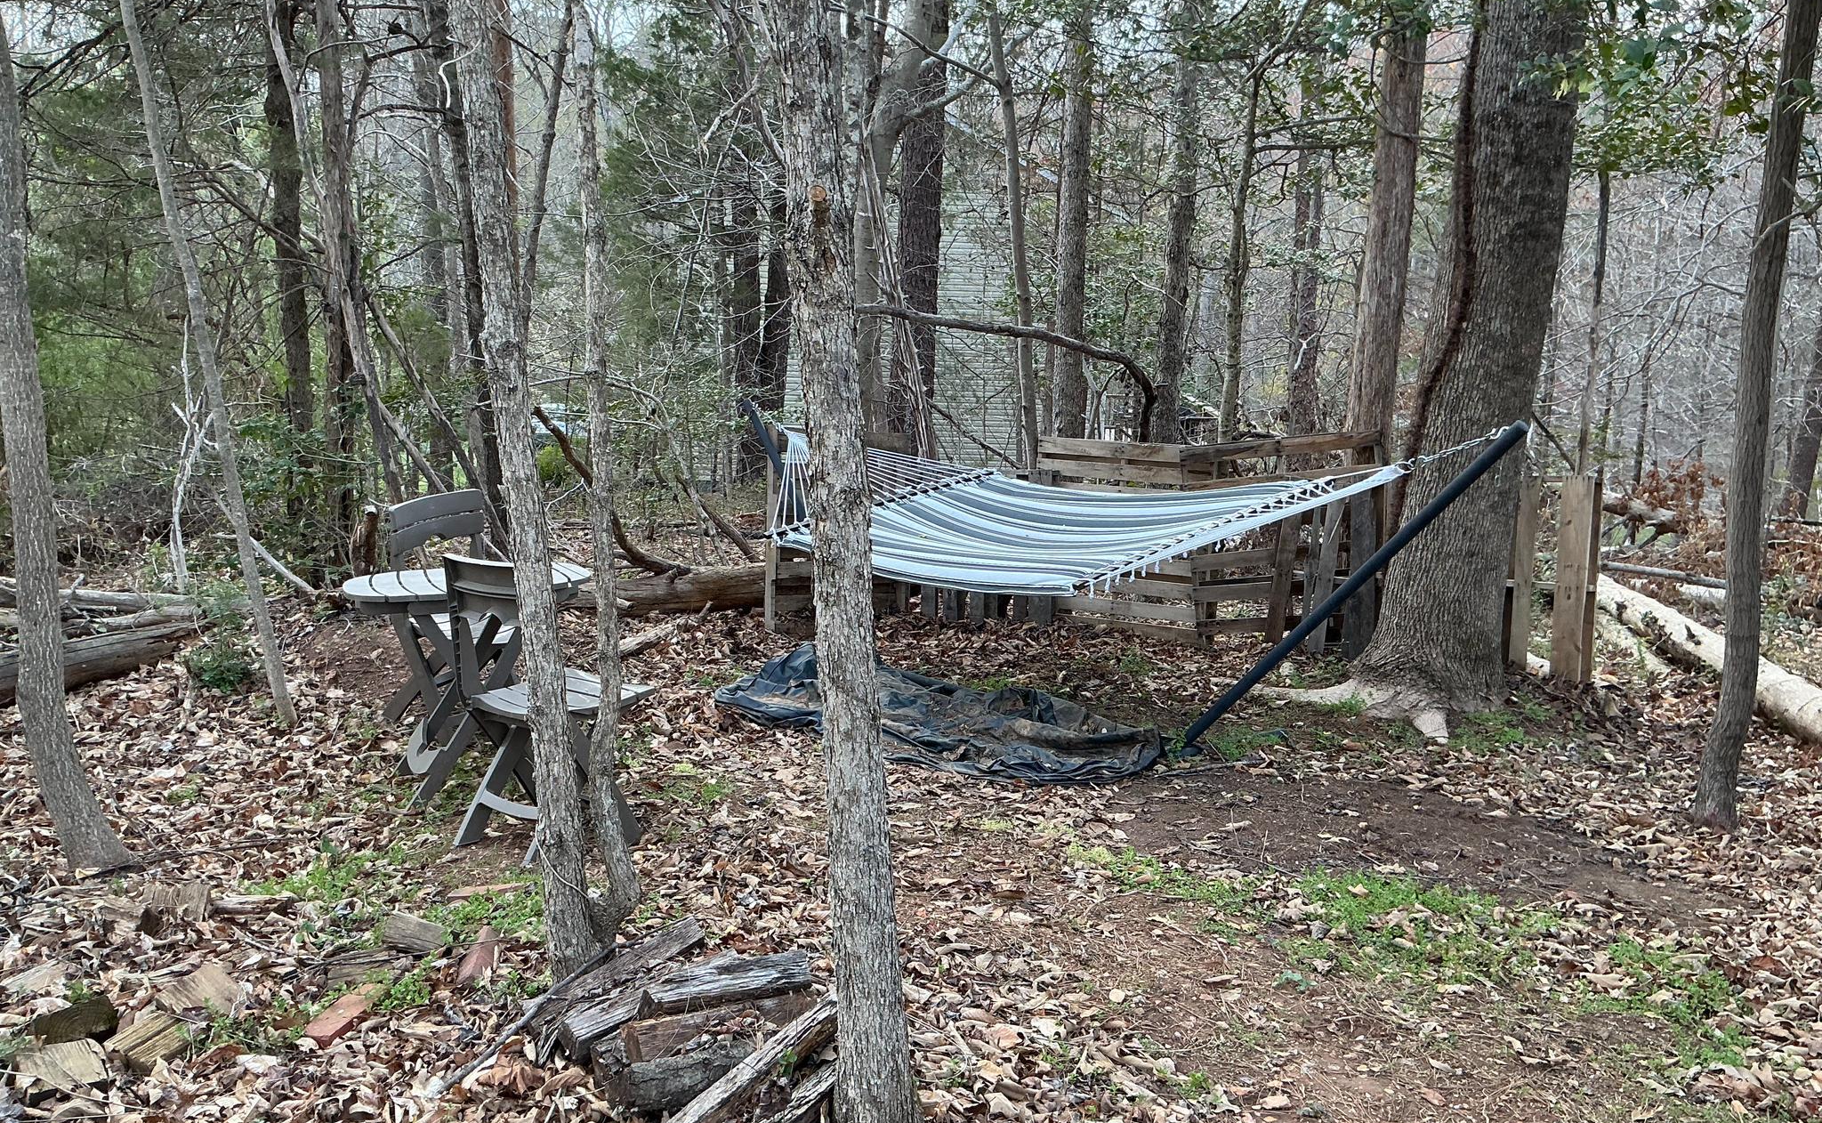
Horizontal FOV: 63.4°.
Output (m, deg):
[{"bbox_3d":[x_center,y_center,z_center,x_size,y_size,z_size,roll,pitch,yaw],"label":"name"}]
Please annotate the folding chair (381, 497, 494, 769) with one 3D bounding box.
[{"bbox_3d":[-1.610,0.211,5.349,0.500,0.810,0.430,6,9,40],"label":"folding chair"}]

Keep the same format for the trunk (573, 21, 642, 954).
[{"bbox_3d":[-0.690,-0.173,3.365,0.125,2.080,0.120,0,7,0],"label":"trunk"}]

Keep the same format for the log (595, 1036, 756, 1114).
[{"bbox_3d":[-0.410,0.912,2.675,0.320,0.100,0.115,-2,8,-17],"label":"log"}]

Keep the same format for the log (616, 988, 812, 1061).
[{"bbox_3d":[-0.370,0.894,2.880,0.380,0.080,0.085,-4,8,-26],"label":"log"}]

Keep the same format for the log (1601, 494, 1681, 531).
[{"bbox_3d":[5.480,-0.396,11.037,0.950,0.220,0.240,5,9,37],"label":"log"}]

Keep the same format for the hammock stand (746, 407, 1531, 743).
[{"bbox_3d":[0.440,-0.015,5.864,1.300,1.180,4.200,-5,9,-37],"label":"hammock stand"}]

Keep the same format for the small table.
[{"bbox_3d":[-1.340,0.394,4.465,0.720,0.690,0.730,-3,8,-24],"label":"small table"}]

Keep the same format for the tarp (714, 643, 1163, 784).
[{"bbox_3d":[0.080,0.510,5.578,1.100,0.170,2.000,-7,10,-44],"label":"tarp"}]

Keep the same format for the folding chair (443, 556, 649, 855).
[{"bbox_3d":[-0.980,0.380,4.050,0.430,0.810,0.500,6,9,38],"label":"folding chair"}]

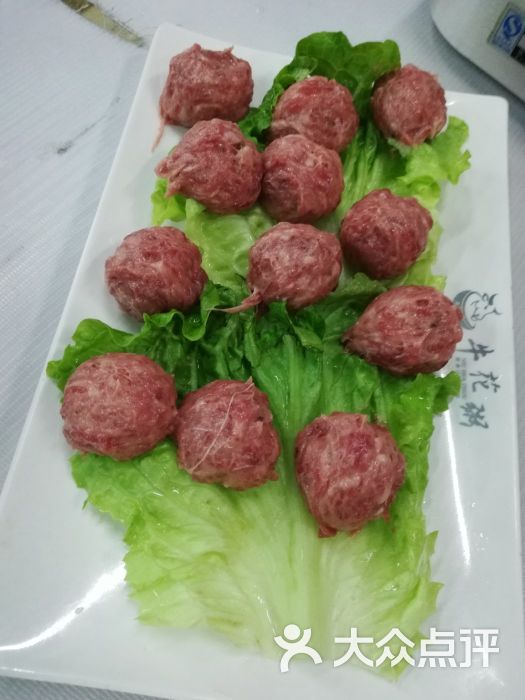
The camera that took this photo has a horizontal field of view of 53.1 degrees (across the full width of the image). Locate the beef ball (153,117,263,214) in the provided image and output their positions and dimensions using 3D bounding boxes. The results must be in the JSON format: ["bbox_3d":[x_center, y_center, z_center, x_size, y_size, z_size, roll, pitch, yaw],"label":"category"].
[{"bbox_3d":[-0.027,-0.092,0.264,0.046,0.042,0.045,2,69,-5],"label":"beef ball"}]

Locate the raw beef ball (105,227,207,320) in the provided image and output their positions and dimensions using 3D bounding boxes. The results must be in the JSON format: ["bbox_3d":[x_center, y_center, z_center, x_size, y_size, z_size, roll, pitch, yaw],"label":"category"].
[{"bbox_3d":[-0.049,-0.035,0.240,0.043,0.040,0.043,2,69,-5],"label":"raw beef ball"}]

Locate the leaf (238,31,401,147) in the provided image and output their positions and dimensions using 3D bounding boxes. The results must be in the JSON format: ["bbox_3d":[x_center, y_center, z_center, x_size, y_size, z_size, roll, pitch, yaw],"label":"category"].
[{"bbox_3d":[0.032,-0.137,0.292,0.084,0.032,0.070,10,69,-2],"label":"leaf"}]

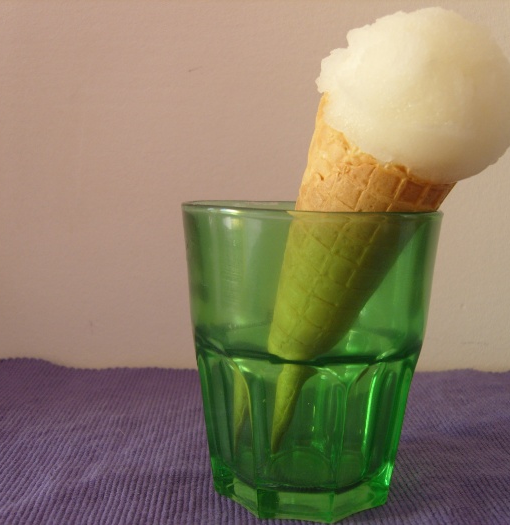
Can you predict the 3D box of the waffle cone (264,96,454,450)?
[{"bbox_3d":[0.024,0.013,0.241,0.051,0.119,0.051,21,9,0],"label":"waffle cone"}]

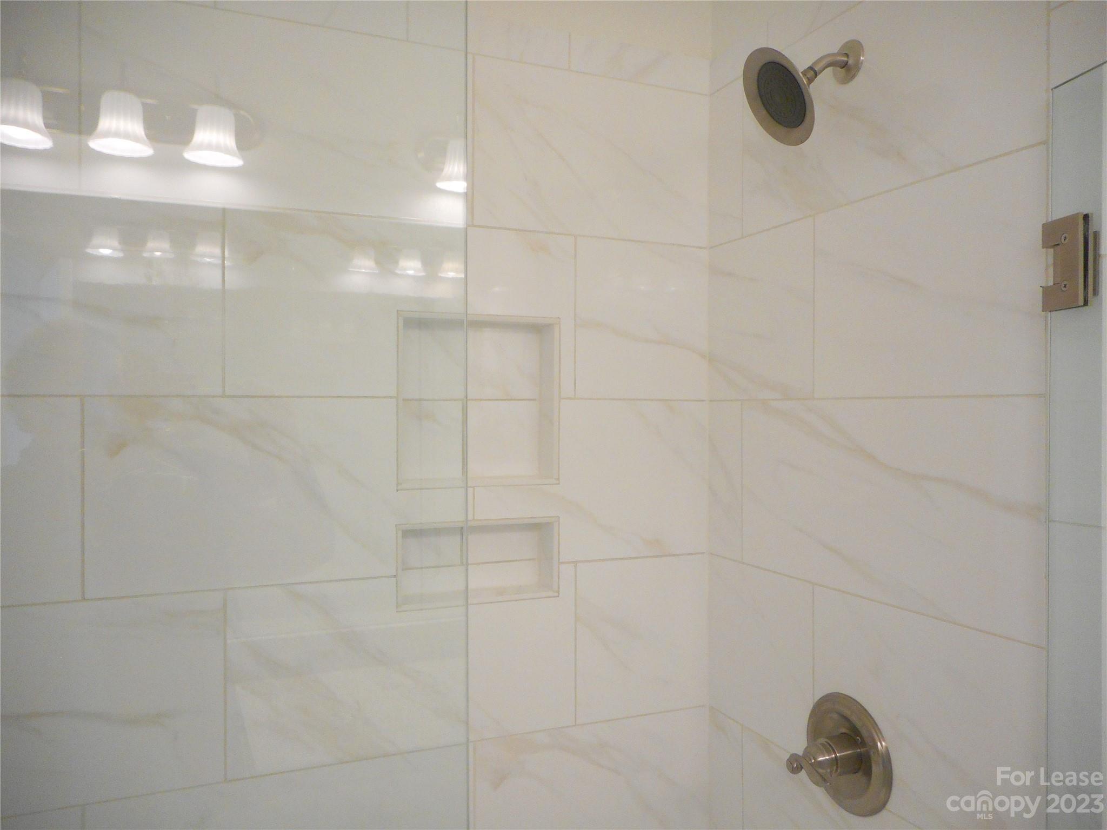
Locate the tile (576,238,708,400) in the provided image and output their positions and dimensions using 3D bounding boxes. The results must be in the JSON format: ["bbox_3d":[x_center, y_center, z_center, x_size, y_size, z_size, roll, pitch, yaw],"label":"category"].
[{"bbox_3d":[0.175,-0.181,1.554,0.290,0.303,0.010,0,0,-22],"label":"tile"}]

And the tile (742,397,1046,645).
[{"bbox_3d":[0.482,0.128,1.240,0.010,0.304,0.590,0,0,-24],"label":"tile"}]

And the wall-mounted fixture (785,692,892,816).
[{"bbox_3d":[0.415,0.529,1.231,0.112,0.174,0.175,0,0,-24],"label":"wall-mounted fixture"}]

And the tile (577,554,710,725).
[{"bbox_3d":[0.174,0.432,1.559,0.288,0.304,0.010,0,0,-22],"label":"tile"}]

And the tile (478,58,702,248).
[{"bbox_3d":[0.084,-0.488,1.517,0.486,0.304,0.010,0,0,-22],"label":"tile"}]

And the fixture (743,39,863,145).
[{"bbox_3d":[0.381,-0.502,1.223,0.182,0.175,0.155,0,0,-24],"label":"fixture"}]

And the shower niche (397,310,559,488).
[{"bbox_3d":[-0.144,-0.025,1.466,0.301,0.309,0.085,0,0,-22],"label":"shower niche"}]

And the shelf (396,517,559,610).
[{"bbox_3d":[-0.144,0.263,1.467,0.301,0.149,0.085,0,0,-22],"label":"shelf"}]

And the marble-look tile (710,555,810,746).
[{"bbox_3d":[0.377,0.433,1.475,0.010,0.304,0.296,0,0,-24],"label":"marble-look tile"}]

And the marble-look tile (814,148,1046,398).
[{"bbox_3d":[0.522,-0.178,1.151,0.010,0.304,0.400,0,0,-24],"label":"marble-look tile"}]

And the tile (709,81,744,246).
[{"bbox_3d":[0.340,-0.487,1.556,0.010,0.304,0.106,0,0,-24],"label":"tile"}]

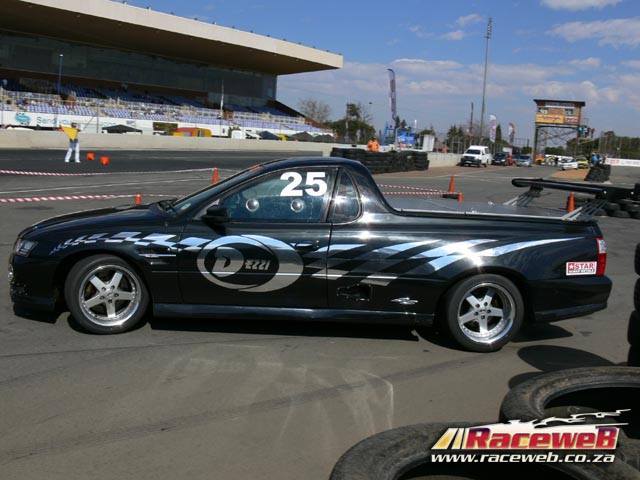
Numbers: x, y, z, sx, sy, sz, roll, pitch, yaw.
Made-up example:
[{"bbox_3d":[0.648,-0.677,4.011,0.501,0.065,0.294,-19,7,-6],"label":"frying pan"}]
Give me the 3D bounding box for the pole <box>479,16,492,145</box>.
[{"bbox_3d":[26.415,-24.160,103.283,1.000,22.200,1.800,10,11,34],"label":"pole"}]

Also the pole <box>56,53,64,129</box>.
[{"bbox_3d":[-21.178,-11.464,52.466,0.400,6.900,0.300,10,11,34],"label":"pole"}]

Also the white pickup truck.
[{"bbox_3d":[13.556,-7.210,55.861,1.750,1.820,5.000,8,10,24],"label":"white pickup truck"}]

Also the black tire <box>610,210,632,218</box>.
[{"bbox_3d":[8.135,-0.717,17.490,0.560,0.190,0.560,4,9,-1],"label":"black tire"}]

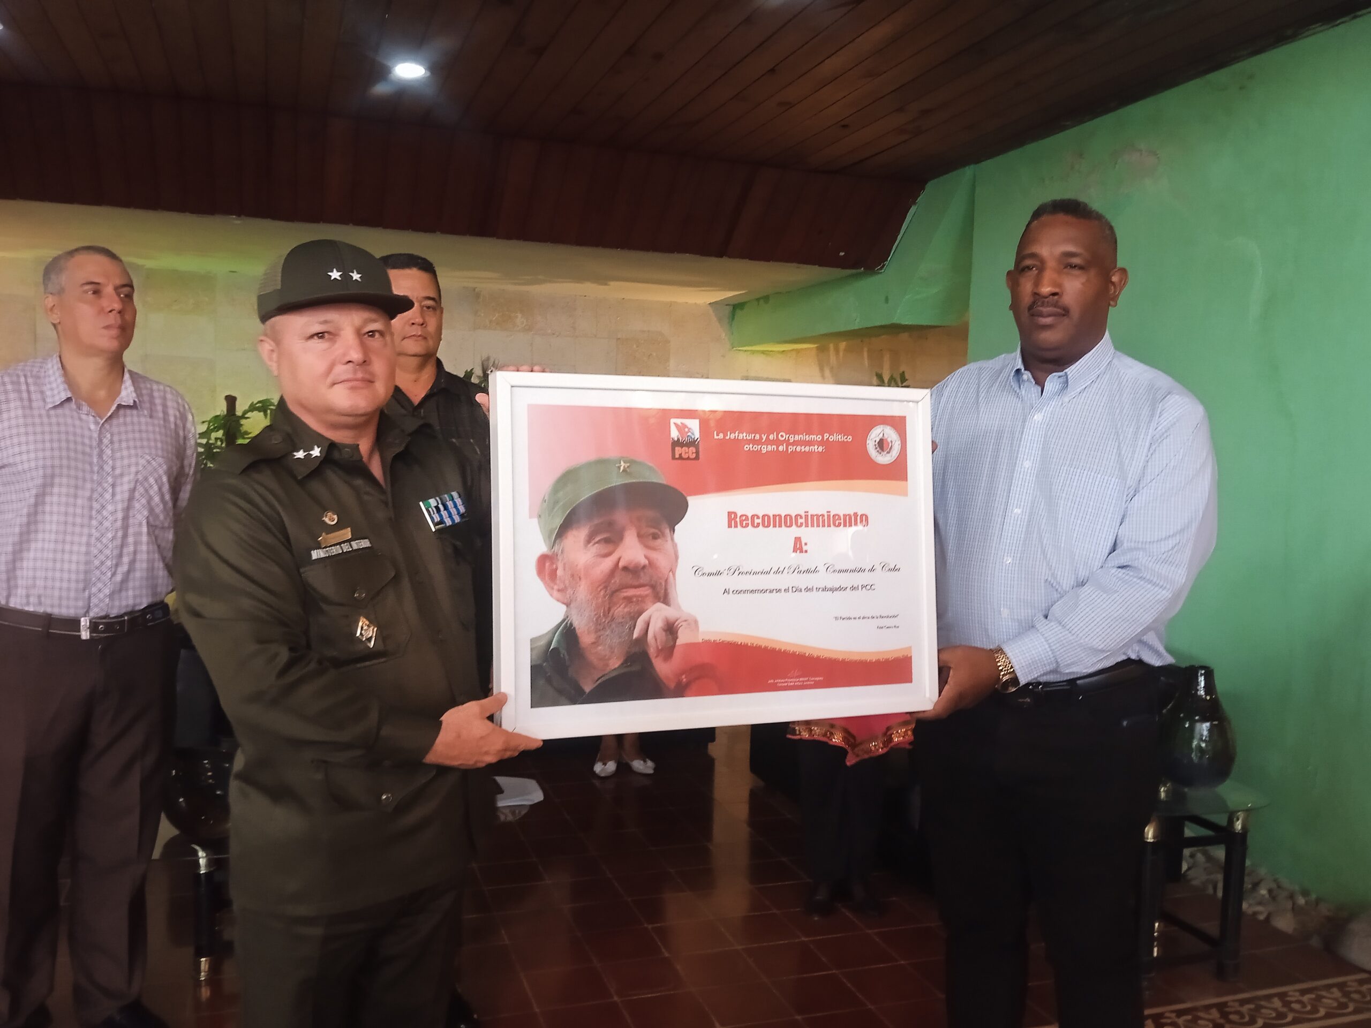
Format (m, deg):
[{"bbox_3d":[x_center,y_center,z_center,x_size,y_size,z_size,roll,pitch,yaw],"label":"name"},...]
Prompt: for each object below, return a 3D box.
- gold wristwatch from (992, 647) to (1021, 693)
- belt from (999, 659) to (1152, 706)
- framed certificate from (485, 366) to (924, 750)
[{"bbox_3d":[0.496,0.243,1.720,0.038,0.068,0.060,-25,39,11],"label":"gold wristwatch"},{"bbox_3d":[0.600,0.264,1.870,0.390,0.070,0.310,3,3,30],"label":"belt"},{"bbox_3d":[0.062,0.056,1.620,0.676,0.496,0.042,0,-2,-20],"label":"framed certificate"}]

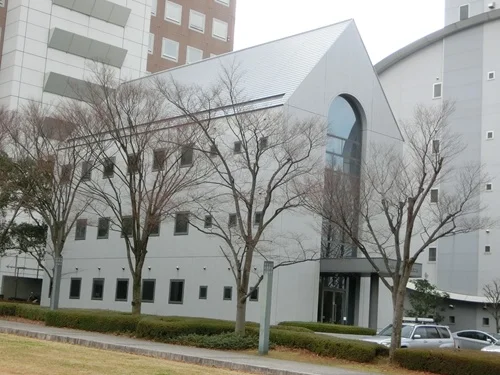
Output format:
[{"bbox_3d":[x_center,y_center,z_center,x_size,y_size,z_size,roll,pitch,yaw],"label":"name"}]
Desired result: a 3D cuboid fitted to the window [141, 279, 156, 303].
[{"bbox_3d":[-5.949,6.016,47.987,0.150,1.372,1.282,12,-12,-42],"label":"window"}]

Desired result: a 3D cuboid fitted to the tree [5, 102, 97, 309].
[{"bbox_3d":[-10.756,1.072,43.935,5.058,11.771,4.906,6,-9,-12],"label":"tree"}]

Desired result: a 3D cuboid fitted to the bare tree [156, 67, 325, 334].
[{"bbox_3d":[-0.475,0.553,33.744,6.943,11.495,6.734,4,-9,0],"label":"bare tree"}]

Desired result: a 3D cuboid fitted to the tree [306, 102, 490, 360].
[{"bbox_3d":[4.977,1.412,28.128,6.226,8.898,6.040,2,-9,10],"label":"tree"}]

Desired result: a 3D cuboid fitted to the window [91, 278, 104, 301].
[{"bbox_3d":[-9.569,6.383,51.778,0.150,1.372,1.282,12,-12,-42],"label":"window"}]

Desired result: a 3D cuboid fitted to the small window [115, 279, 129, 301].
[{"bbox_3d":[-7.759,6.195,49.883,0.150,1.372,1.282,12,-12,-42],"label":"small window"}]

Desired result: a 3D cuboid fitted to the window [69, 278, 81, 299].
[{"bbox_3d":[-11.392,6.572,53.687,0.150,1.372,1.282,12,-12,-42],"label":"window"}]

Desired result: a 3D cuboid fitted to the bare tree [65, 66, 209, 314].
[{"bbox_3d":[-5.471,0.325,39.050,6.830,12.678,6.625,5,-9,-7],"label":"bare tree"}]

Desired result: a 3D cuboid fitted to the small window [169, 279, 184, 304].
[{"bbox_3d":[-4.112,5.823,46.064,0.150,1.372,1.282,12,-12,-42],"label":"small window"}]

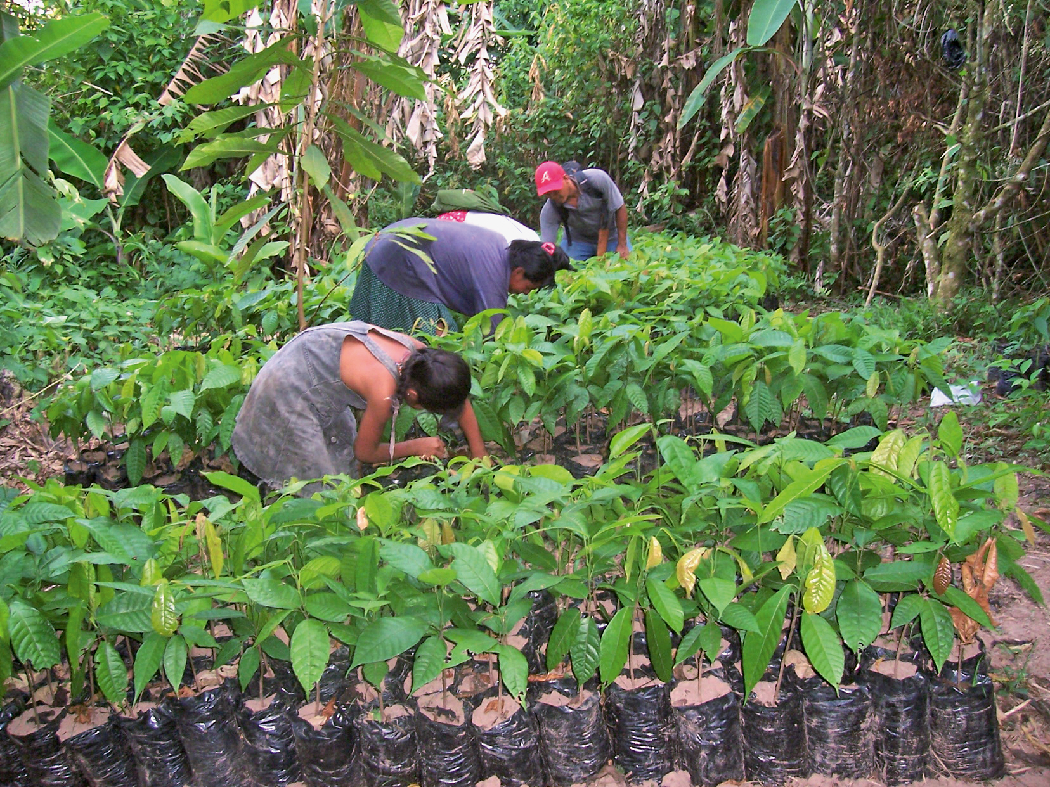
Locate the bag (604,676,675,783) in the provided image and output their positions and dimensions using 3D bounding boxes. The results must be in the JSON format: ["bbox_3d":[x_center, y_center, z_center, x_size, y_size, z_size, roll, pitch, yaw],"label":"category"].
[{"bbox_3d":[0.192,0.556,1.720,0.103,0.150,0.103,0,12,0],"label":"bag"}]

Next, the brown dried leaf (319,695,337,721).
[{"bbox_3d":[-0.339,0.543,1.780,0.030,0.043,0.025,0,12,0],"label":"brown dried leaf"}]

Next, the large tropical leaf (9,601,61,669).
[{"bbox_3d":[-0.866,0.425,1.820,0.090,0.125,0.060,-1,12,-6],"label":"large tropical leaf"}]

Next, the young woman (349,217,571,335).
[{"bbox_3d":[-0.280,-0.316,4.430,0.950,0.900,0.500,0,12,0],"label":"young woman"}]

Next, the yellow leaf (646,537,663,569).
[{"bbox_3d":[0.221,0.272,1.760,0.030,0.056,0.020,0,12,0],"label":"yellow leaf"}]

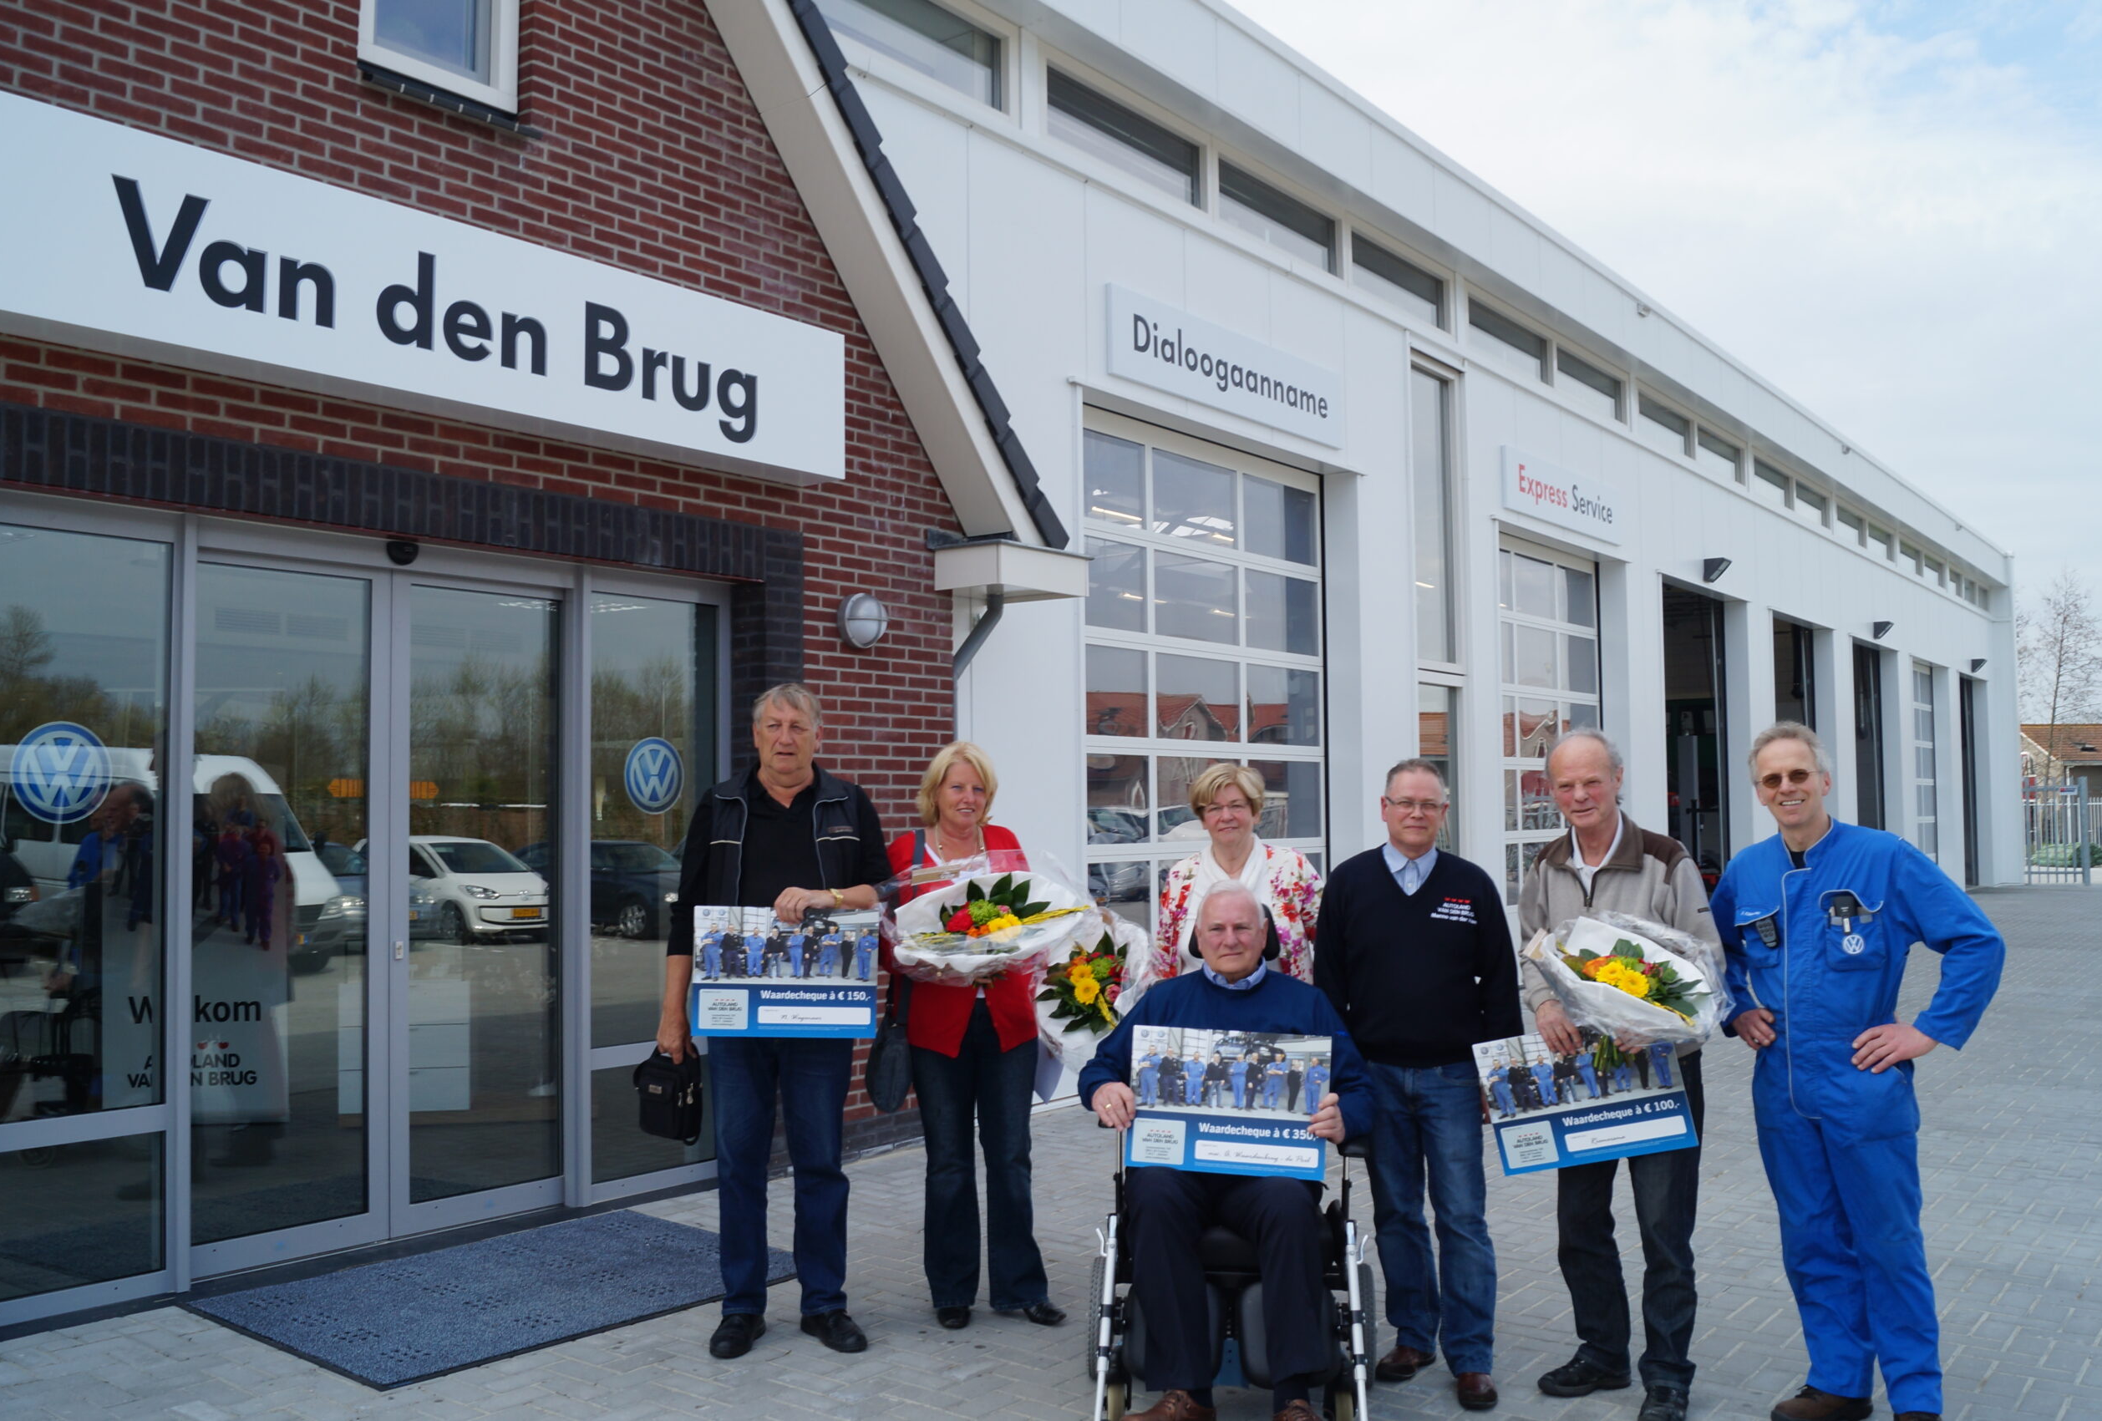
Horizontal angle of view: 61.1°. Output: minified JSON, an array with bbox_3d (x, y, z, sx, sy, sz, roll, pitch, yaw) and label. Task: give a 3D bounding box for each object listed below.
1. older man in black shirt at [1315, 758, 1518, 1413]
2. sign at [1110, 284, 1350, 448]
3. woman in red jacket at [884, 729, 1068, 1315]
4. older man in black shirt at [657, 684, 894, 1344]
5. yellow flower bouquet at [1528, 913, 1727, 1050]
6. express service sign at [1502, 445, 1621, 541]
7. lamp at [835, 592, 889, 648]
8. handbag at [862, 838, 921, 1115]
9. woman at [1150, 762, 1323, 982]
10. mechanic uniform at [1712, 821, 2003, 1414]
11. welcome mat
[{"bbox_3d":[0.983,0.984,4.710,0.540,1.670,0.380,-1,-3,16],"label":"older man in black shirt"},{"bbox_3d":[1.113,-2.022,10.713,0.050,0.490,2.650,-3,-4,37],"label":"sign"},{"bbox_3d":[-0.213,0.969,5.330,0.540,1.720,0.400,0,-3,-5],"label":"woman in red jacket"},{"bbox_3d":[-0.784,0.876,5.080,0.630,1.880,0.420,0,-3,-5],"label":"older man in black shirt"},{"bbox_3d":[1.416,0.669,4.380,0.510,0.360,0.320,-2,-3,18],"label":"yellow flower bouquet"},{"bbox_3d":[4.337,-1.792,15.013,0.050,0.500,2.650,-3,-4,37],"label":"express service sign"},{"bbox_3d":[-0.800,-0.396,7.778,0.120,0.240,0.240,-3,-4,37],"label":"lamp"},{"bbox_3d":[-0.479,0.785,5.340,0.180,0.850,0.270,1,-3,-17],"label":"handbag"},{"bbox_3d":[0.550,0.996,5.300,0.500,1.660,0.350,-1,-3,7],"label":"woman"},{"bbox_3d":[2.001,1.003,4.420,0.690,1.470,0.410,-2,-4,30],"label":"mechanic uniform"},{"bbox_3d":[-1.653,1.807,5.600,1.190,0.015,1.700,-3,-4,37],"label":"welcome mat"}]

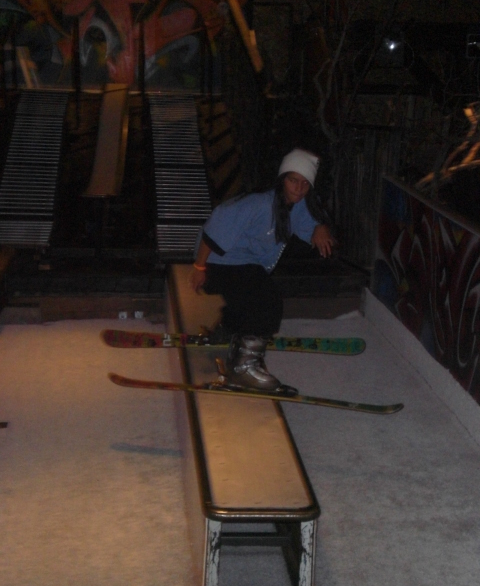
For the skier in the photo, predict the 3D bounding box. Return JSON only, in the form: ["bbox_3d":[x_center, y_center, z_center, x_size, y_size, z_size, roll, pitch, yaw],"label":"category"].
[{"bbox_3d":[0.130,-0.165,6.150,0.780,1.180,0.800,13,17,38],"label":"skier"}]

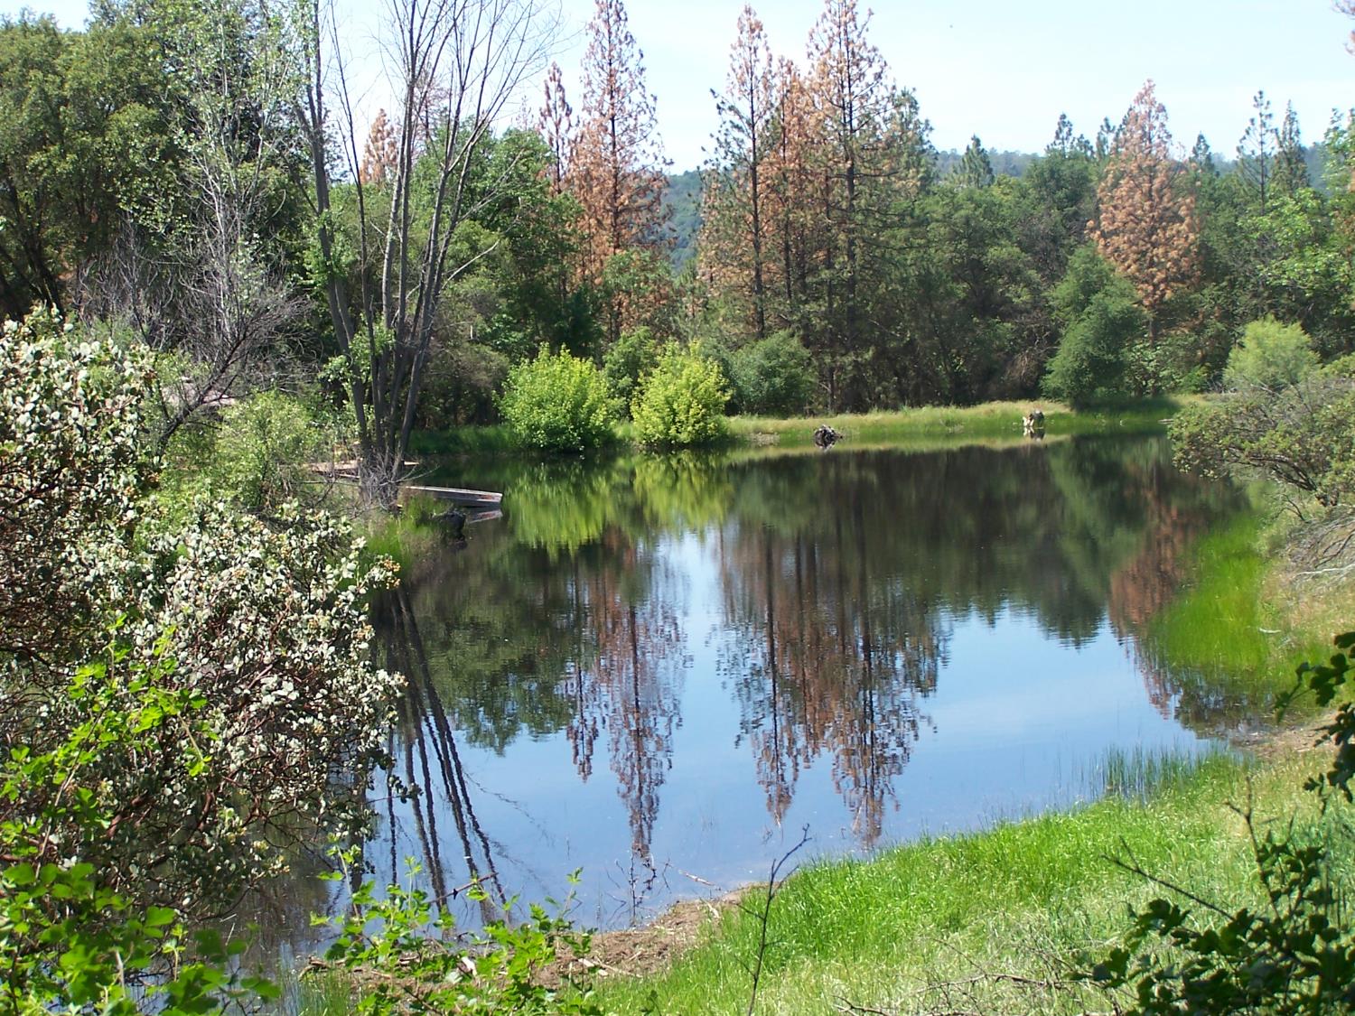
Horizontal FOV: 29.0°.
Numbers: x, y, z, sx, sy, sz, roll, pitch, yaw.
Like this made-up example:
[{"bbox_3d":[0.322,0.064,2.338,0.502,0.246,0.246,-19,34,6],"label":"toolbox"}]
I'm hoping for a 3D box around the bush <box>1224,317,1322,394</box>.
[{"bbox_3d":[20.361,-5.104,90.000,3.300,2.900,3.000,-2,3,0],"label":"bush"}]

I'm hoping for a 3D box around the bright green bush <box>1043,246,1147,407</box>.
[{"bbox_3d":[14.570,-6.334,91.500,3.550,5.500,3.400,-2,3,0],"label":"bright green bush"}]

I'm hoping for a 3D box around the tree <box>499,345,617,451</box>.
[{"bbox_3d":[-3.802,-3.467,83.000,3.550,3.300,3.300,-2,3,0],"label":"tree"}]

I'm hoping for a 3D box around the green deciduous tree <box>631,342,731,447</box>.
[{"bbox_3d":[0.099,-3.525,82.000,3.050,3.250,2.900,-2,3,0],"label":"green deciduous tree"}]

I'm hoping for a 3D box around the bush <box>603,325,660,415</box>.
[{"bbox_3d":[-1.488,-4.757,91.000,2.300,3.100,2.200,-2,3,0],"label":"bush"}]

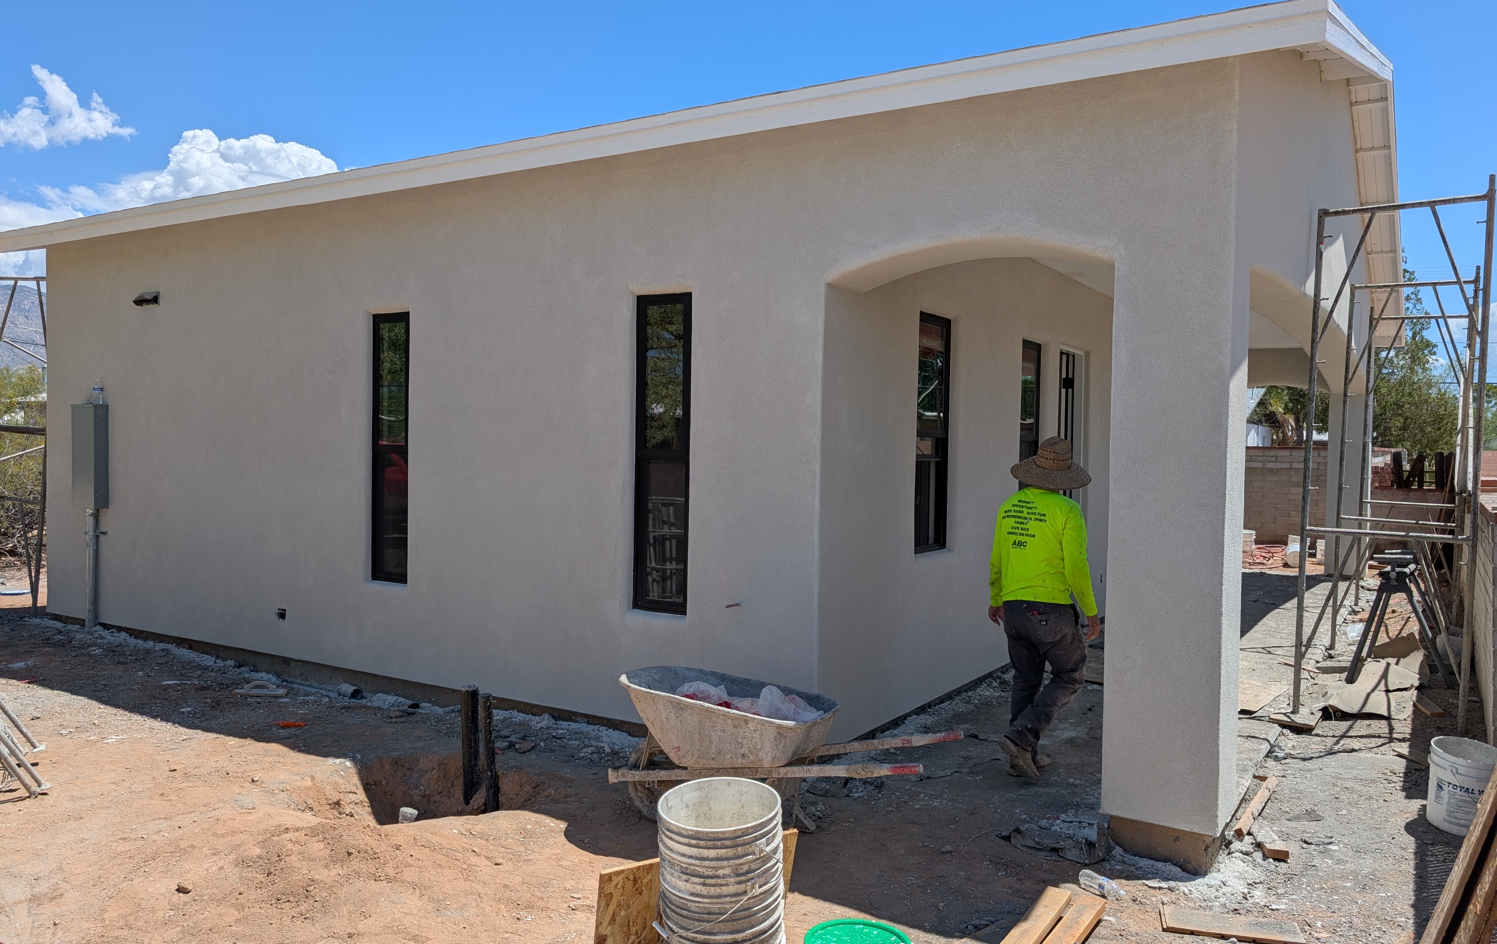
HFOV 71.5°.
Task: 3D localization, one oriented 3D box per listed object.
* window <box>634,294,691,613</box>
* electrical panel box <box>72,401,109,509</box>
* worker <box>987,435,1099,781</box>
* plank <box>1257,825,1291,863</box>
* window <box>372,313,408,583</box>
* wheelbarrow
[{"bbox_3d":[-0.485,-0.104,5.950,0.390,1.818,0.100,1,1,32],"label":"window"},{"bbox_3d":[-5.829,-0.136,9.204,0.395,0.915,0.125,1,1,32],"label":"electrical panel box"},{"bbox_3d":[1.564,0.693,5.550,0.560,1.782,0.500,1,1,31],"label":"worker"},{"bbox_3d":[2.312,1.649,4.610,0.088,0.038,0.270,1,1,12],"label":"plank"},{"bbox_3d":[-2.465,-0.166,7.209,0.390,1.859,0.100,1,1,32],"label":"window"},{"bbox_3d":[0.100,1.265,4.590,1.530,0.710,0.680,1,1,24],"label":"wheelbarrow"}]

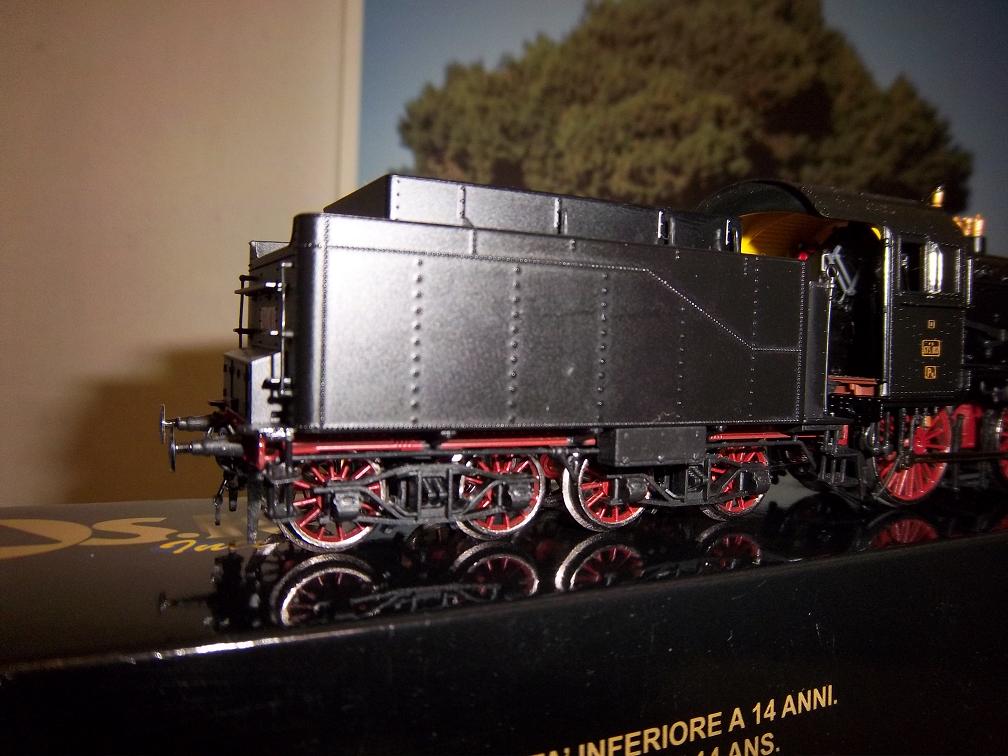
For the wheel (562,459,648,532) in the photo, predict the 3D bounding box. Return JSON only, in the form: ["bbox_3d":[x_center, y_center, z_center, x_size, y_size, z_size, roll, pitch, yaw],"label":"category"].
[{"bbox_3d":[0.014,0.014,0.107,0.013,0.013,0.003,1,3,-25],"label":"wheel"}]

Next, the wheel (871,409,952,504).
[{"bbox_3d":[0.064,0.010,0.130,0.021,0.021,0.003,1,3,-25],"label":"wheel"}]

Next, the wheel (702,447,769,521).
[{"bbox_3d":[0.032,0.014,0.115,0.013,0.013,0.003,1,3,-25],"label":"wheel"}]

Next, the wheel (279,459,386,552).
[{"bbox_3d":[-0.019,0.013,0.091,0.013,0.013,0.003,1,3,-25],"label":"wheel"}]

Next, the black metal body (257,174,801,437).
[{"bbox_3d":[0.003,-0.009,0.110,0.067,0.027,0.035,1,3,-25],"label":"black metal body"}]

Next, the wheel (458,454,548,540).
[{"bbox_3d":[-0.001,0.013,0.100,0.013,0.013,0.003,1,3,-25],"label":"wheel"}]

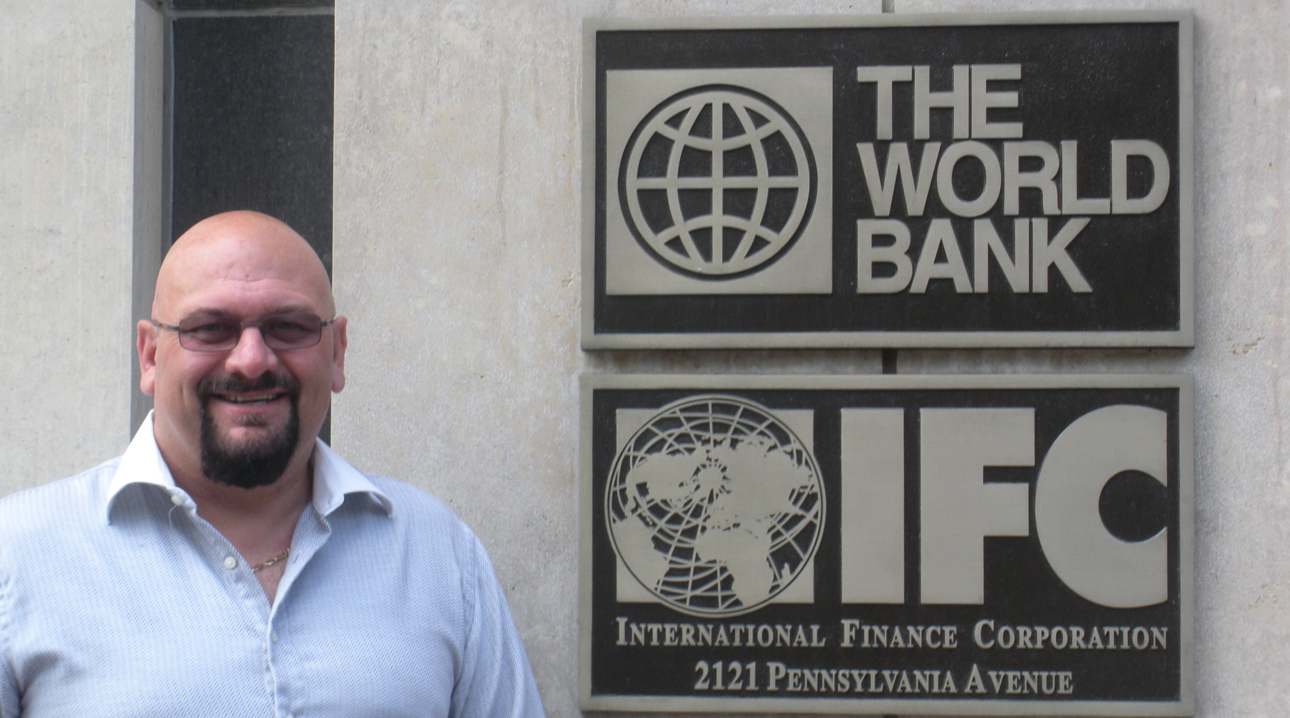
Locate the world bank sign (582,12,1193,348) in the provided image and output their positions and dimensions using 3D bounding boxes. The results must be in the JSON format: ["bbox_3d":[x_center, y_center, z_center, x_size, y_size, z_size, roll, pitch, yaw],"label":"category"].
[{"bbox_3d":[0.240,-0.177,3.025,0.608,0.334,0.037,0,-3,6],"label":"world bank sign"}]

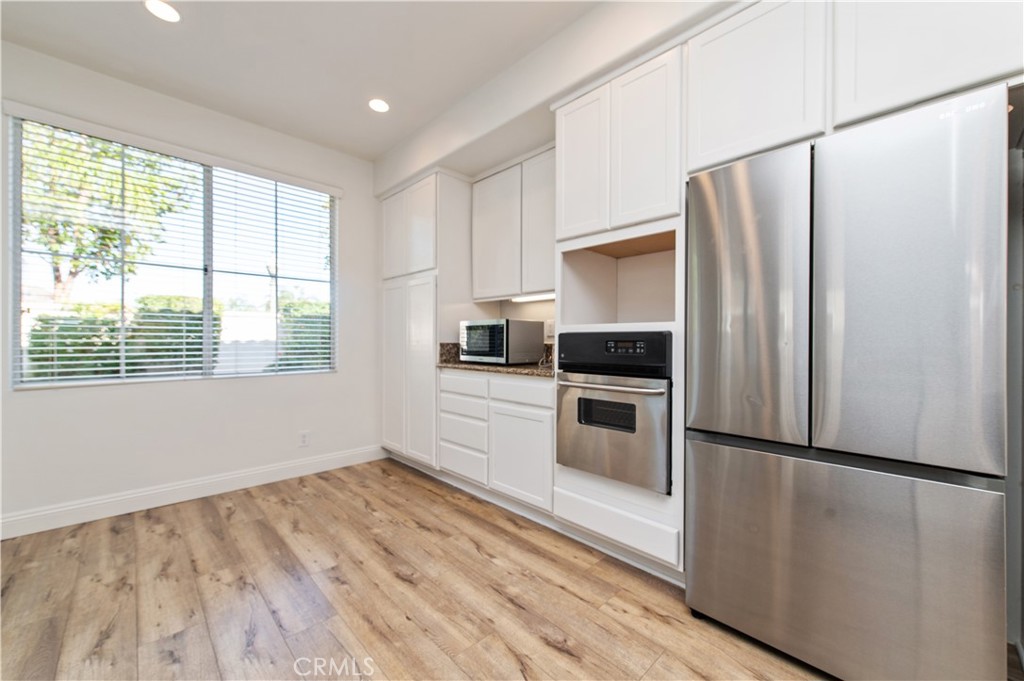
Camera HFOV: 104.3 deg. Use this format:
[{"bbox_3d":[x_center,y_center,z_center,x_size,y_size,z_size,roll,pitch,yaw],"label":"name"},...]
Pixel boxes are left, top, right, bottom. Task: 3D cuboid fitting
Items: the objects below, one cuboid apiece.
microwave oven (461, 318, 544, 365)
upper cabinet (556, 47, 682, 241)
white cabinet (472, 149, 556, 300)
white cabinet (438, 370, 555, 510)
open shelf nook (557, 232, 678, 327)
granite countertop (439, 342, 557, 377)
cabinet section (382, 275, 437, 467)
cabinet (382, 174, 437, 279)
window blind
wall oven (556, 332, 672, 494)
[{"bbox_3d":[-0.079,0.010,3.090,0.395,0.334,0.533,0,0,-45],"label":"microwave oven"},{"bbox_3d":[0.697,-0.901,2.154,0.635,0.732,0.691,0,0,-45],"label":"upper cabinet"},{"bbox_3d":[0.184,-0.792,2.943,0.315,0.965,1.139,0,0,-45],"label":"white cabinet"},{"bbox_3d":[0.049,0.594,2.813,0.635,0.771,1.141,0,0,-45],"label":"white cabinet"},{"bbox_3d":[0.692,-0.281,2.136,0.570,0.395,0.616,0,0,-45],"label":"open shelf nook"},{"bbox_3d":[0.060,0.115,2.826,0.660,0.187,1.146,0,0,-45],"label":"granite countertop"},{"bbox_3d":[-0.657,0.224,3.507,0.600,1.450,0.885,0,0,-44],"label":"cabinet section"},{"bbox_3d":[-0.658,-0.905,3.523,0.635,0.713,0.861,0,0,-45],"label":"cabinet"},{"bbox_3d":[-2.108,-0.481,2.780,1.730,1.483,0.060,0,0,-45],"label":"window blind"},{"bbox_3d":[0.649,0.309,2.103,0.600,0.693,0.595,0,0,-45],"label":"wall oven"}]

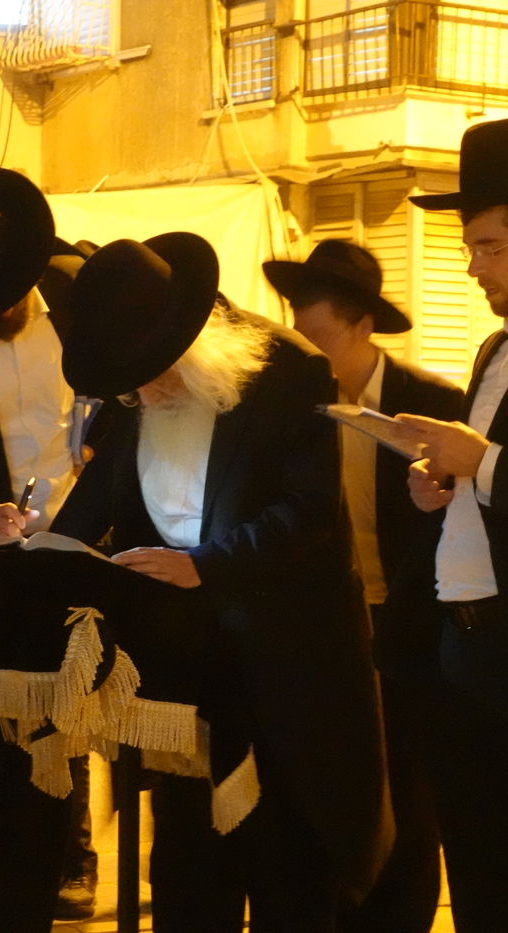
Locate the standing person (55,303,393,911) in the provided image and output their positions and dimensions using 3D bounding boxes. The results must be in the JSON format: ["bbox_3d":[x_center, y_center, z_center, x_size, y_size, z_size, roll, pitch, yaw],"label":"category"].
[{"bbox_3d":[-0.060,0.400,5.150,0.660,1.630,0.580,0,0,-44],"label":"standing person"}]

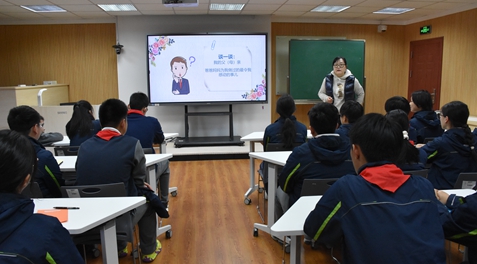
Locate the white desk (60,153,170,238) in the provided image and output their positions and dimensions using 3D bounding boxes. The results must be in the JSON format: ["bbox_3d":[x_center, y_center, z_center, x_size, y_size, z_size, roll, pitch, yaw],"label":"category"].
[{"bbox_3d":[-1.310,0.633,3.084,1.450,0.750,0.500,-2,9,-6],"label":"white desk"}]

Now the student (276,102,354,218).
[{"bbox_3d":[0.585,0.397,2.793,0.580,1.270,0.700,-2,9,-8],"label":"student"}]

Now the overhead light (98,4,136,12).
[{"bbox_3d":[-2.010,-2.104,5.995,0.600,0.060,0.600,-1,9,-5],"label":"overhead light"}]

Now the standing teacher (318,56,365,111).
[{"bbox_3d":[1.404,-0.190,4.893,0.600,1.650,0.380,3,10,19],"label":"standing teacher"}]

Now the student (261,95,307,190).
[{"bbox_3d":[0.458,0.214,3.764,0.460,1.230,0.770,-1,9,-5],"label":"student"}]

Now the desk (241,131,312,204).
[{"bbox_3d":[0.619,0.399,4.115,1.220,0.750,0.430,-1,9,-5],"label":"desk"}]

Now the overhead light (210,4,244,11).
[{"bbox_3d":[-0.187,-2.117,6.081,0.590,0.060,0.590,-2,9,-6],"label":"overhead light"}]

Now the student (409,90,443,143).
[{"bbox_3d":[1.972,0.170,3.888,0.480,1.250,0.750,-3,10,-17],"label":"student"}]

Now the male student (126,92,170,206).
[{"bbox_3d":[-0.944,0.232,3.607,0.500,1.270,0.760,0,9,0],"label":"male student"}]

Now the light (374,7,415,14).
[{"bbox_3d":[2.789,-2.160,6.396,0.590,0.060,0.590,-2,9,-6],"label":"light"}]

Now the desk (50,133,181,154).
[{"bbox_3d":[-1.478,0.447,4.268,1.500,0.750,0.500,-2,9,-6],"label":"desk"}]

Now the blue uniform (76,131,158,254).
[{"bbox_3d":[-0.837,0.466,2.556,0.500,1.020,0.680,0,9,2],"label":"blue uniform"}]

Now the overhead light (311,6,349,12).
[{"bbox_3d":[1.622,-2.153,6.271,0.590,0.060,0.590,-2,9,-6],"label":"overhead light"}]

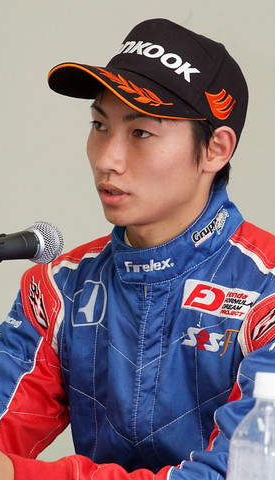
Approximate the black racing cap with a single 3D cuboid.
[{"bbox_3d":[0.036,-0.202,2.996,0.175,0.144,0.265,7,-13,46],"label":"black racing cap"}]

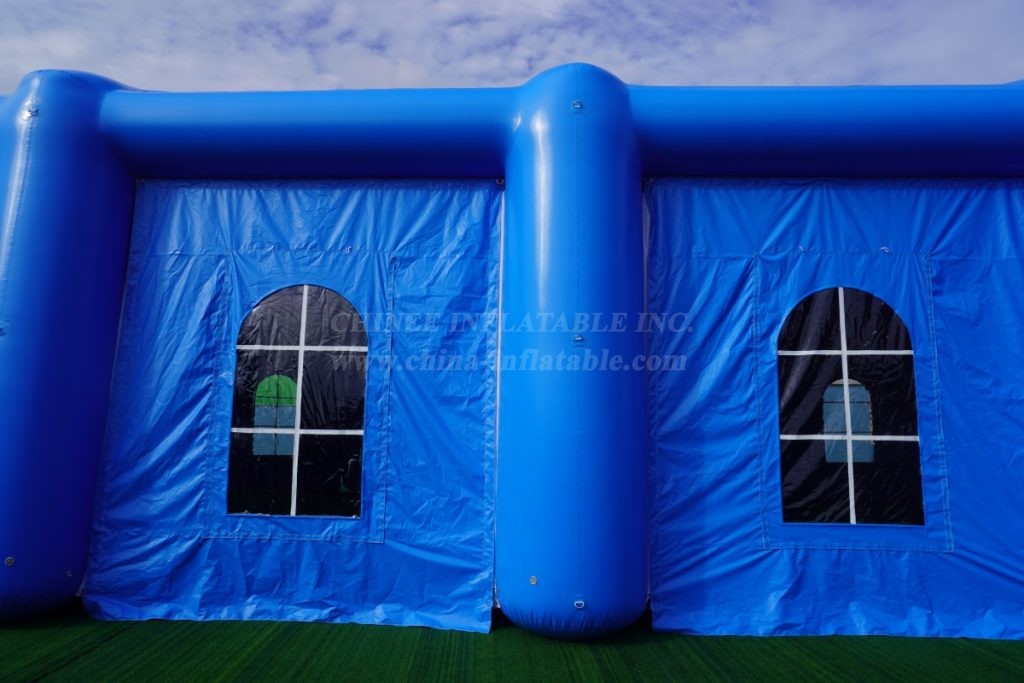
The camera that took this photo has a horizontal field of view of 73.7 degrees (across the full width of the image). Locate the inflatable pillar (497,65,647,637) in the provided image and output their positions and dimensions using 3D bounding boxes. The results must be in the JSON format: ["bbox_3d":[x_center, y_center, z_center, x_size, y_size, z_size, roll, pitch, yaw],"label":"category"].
[{"bbox_3d":[0.444,-0.018,5.009,1.040,4.163,1.040,1,-8,2],"label":"inflatable pillar"}]

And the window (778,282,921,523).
[{"bbox_3d":[2.372,0.439,4.819,0.959,1.663,0.040,0,-7,2],"label":"window"}]

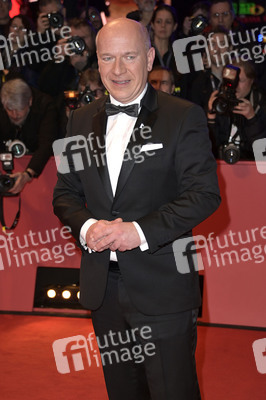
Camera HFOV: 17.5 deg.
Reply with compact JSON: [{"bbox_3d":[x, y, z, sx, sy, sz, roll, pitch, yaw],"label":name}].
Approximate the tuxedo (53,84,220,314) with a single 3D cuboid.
[{"bbox_3d":[0.010,0.006,2.744,0.560,0.740,0.390,4,10,24],"label":"tuxedo"}]

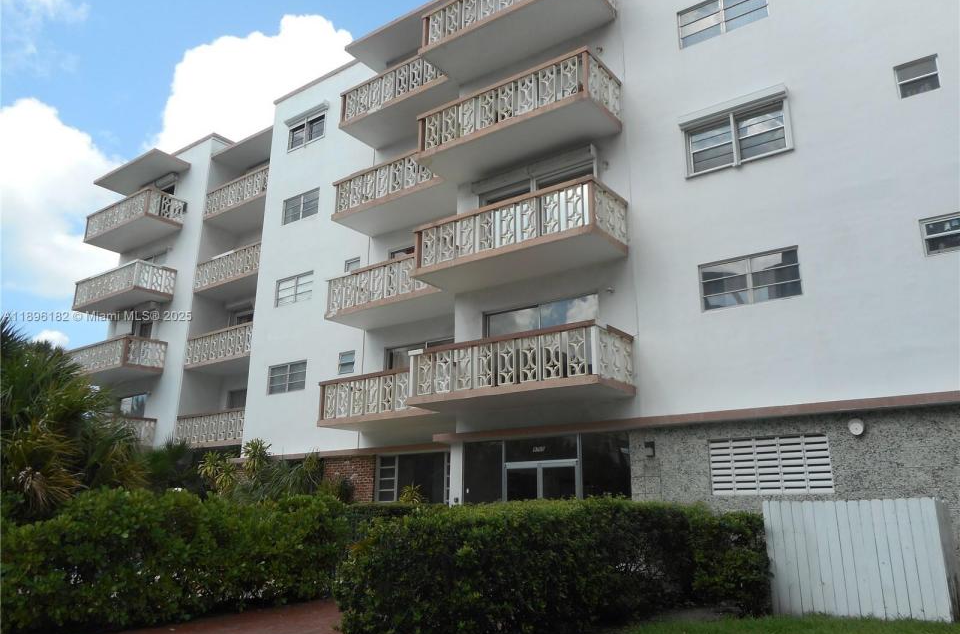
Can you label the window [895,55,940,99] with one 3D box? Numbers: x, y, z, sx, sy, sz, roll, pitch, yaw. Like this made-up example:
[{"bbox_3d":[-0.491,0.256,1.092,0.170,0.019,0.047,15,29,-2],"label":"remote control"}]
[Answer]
[{"bbox_3d":[7.645,-4.161,12.092,0.632,0.645,0.110,-11,-20,34],"label":"window"}]

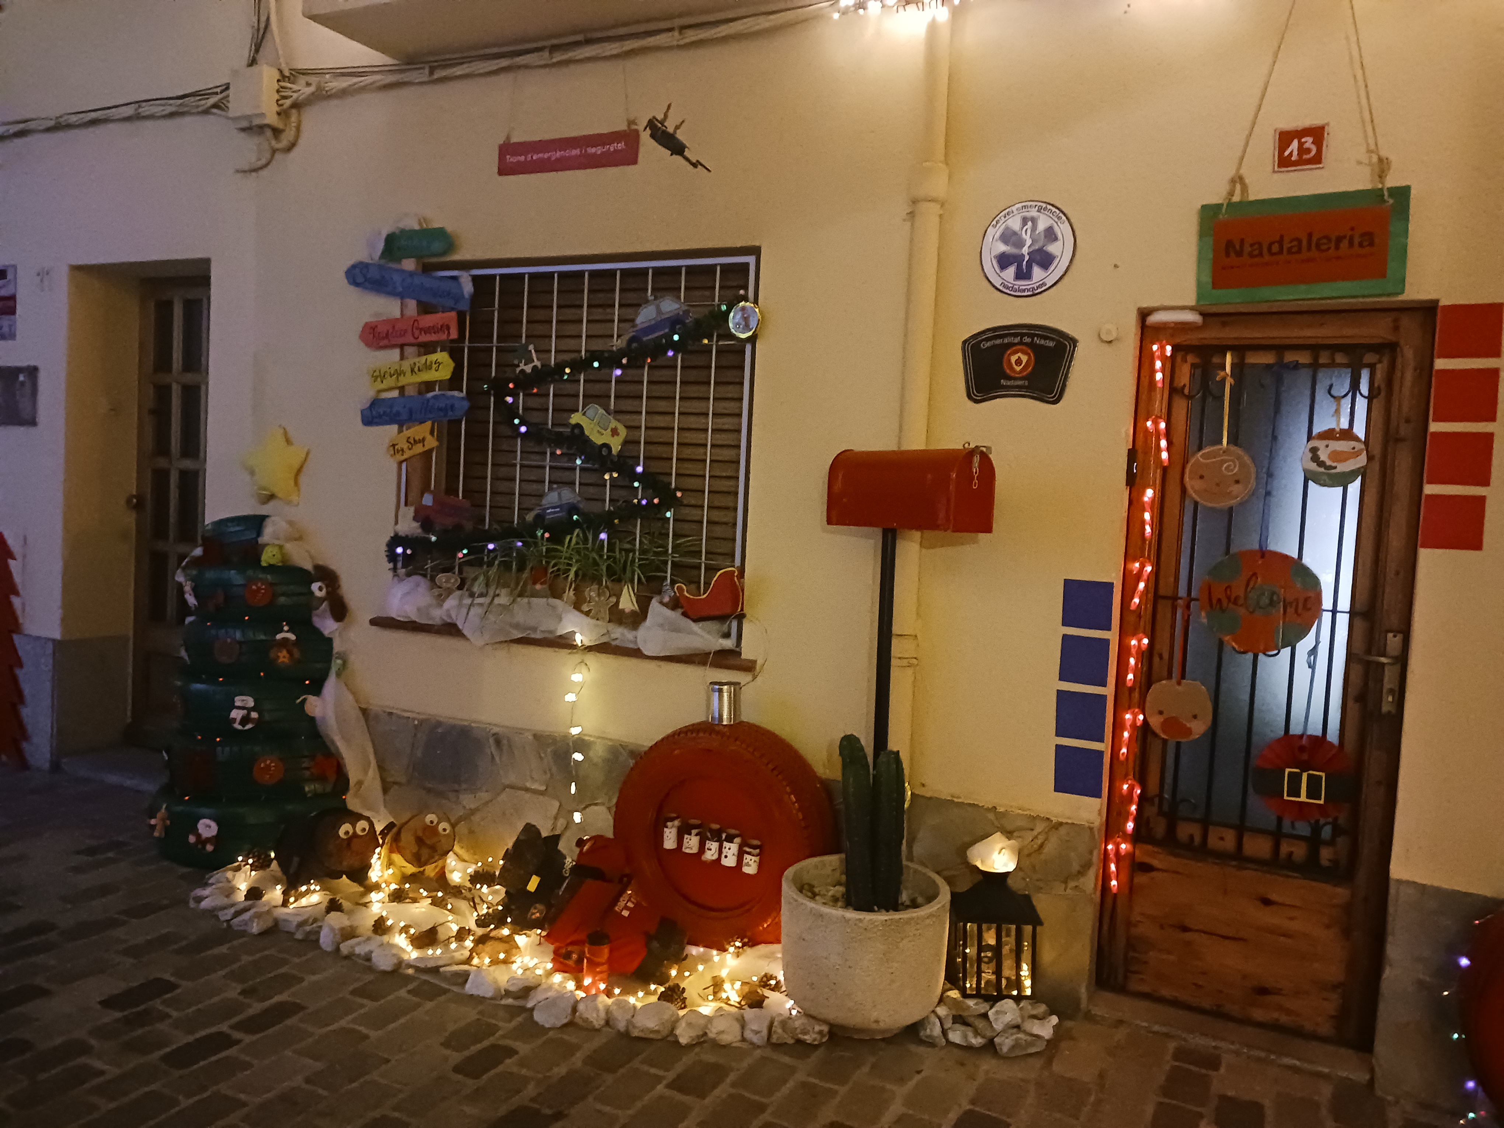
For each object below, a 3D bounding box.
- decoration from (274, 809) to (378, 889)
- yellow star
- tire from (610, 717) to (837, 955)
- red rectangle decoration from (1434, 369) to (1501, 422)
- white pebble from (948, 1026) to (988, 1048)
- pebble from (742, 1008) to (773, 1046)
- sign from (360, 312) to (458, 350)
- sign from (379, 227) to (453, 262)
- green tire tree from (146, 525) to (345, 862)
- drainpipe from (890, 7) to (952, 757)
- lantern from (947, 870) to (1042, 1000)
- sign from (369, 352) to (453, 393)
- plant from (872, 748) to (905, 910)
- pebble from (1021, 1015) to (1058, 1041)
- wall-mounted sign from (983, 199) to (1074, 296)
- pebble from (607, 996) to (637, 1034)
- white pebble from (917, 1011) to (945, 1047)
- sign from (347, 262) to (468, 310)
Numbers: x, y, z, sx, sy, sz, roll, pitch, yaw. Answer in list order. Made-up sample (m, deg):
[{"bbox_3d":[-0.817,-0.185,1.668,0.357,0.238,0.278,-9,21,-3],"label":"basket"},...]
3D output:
[{"bbox_3d":[-1.423,0.947,3.930,0.320,0.235,0.220,-5,-2,42],"label":"decoration"},{"bbox_3d":[-1.853,-0.382,4.572,0.320,0.300,0.060,4,4,17],"label":"yellow star"},{"bbox_3d":[-0.096,0.842,3.670,0.663,0.663,0.206,4,2,27],"label":"tire"},{"bbox_3d":[1.800,-0.425,2.959,0.142,0.136,0.006,4,4,26],"label":"red rectangle decoration"},{"bbox_3d":[0.579,1.271,3.156,0.105,0.055,0.075,3,4,12],"label":"white pebble"},{"bbox_3d":[0.014,1.226,3.107,0.085,0.090,0.090,3,4,1],"label":"pebble"},{"bbox_3d":[-1.252,-0.849,4.286,0.463,0.097,0.018,0,2,26],"label":"sign"},{"bbox_3d":[-1.217,-1.163,4.263,0.350,0.090,0.020,2,3,27],"label":"sign"},{"bbox_3d":[-1.925,0.485,4.521,0.680,1.330,0.680,4,4,26],"label":"green tire tree"},{"bbox_3d":[0.475,-0.275,3.428,0.100,2.605,0.100,4,4,27],"label":"drainpipe"},{"bbox_3d":[0.700,1.052,3.395,0.245,0.332,0.235,2,4,-2],"label":"lantern"},{"bbox_3d":[-1.282,-0.722,4.421,0.410,0.100,0.018,-5,0,27],"label":"sign"},{"bbox_3d":[0.385,0.745,3.315,0.090,0.470,0.090,3,4,7],"label":"plant"},{"bbox_3d":[0.816,1.316,3.330,0.105,0.060,0.080,4,4,15],"label":"pebble"},{"bbox_3d":[0.776,-0.890,3.307,0.271,0.271,0.010,4,4,27],"label":"wall-mounted sign"},{"bbox_3d":[-0.345,1.198,3.118,0.080,0.080,0.080,4,4,27],"label":"pebble"},{"bbox_3d":[0.504,1.307,3.300,0.085,0.080,0.090,3,4,10],"label":"white pebble"},{"bbox_3d":[-1.266,-1.021,4.293,0.620,0.115,0.020,15,9,26],"label":"sign"}]

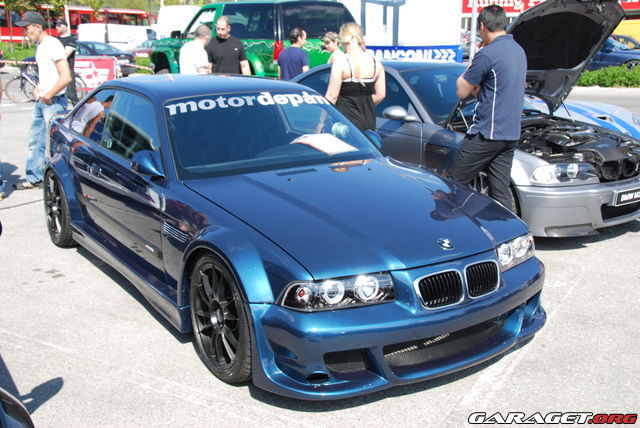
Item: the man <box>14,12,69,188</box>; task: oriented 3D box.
[{"bbox_3d":[-2.885,-1.136,7.410,0.540,1.830,0.480,-5,15,-22],"label":"man"}]

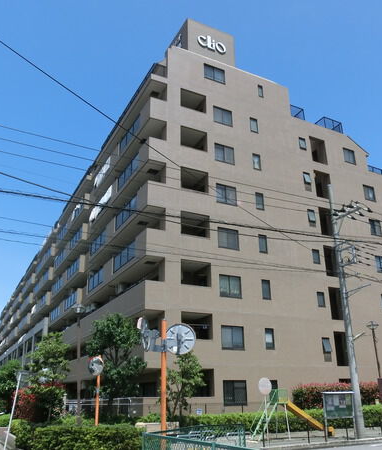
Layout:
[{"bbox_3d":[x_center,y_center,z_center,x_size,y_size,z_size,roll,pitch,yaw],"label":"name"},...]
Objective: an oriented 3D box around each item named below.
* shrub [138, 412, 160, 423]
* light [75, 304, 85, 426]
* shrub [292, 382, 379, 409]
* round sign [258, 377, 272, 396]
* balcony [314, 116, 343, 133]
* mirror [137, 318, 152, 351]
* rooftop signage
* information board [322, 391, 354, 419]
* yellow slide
[{"bbox_3d":[-1.838,8.445,18.714,1.000,0.660,0.850,10,-24,-25],"label":"shrub"},{"bbox_3d":[-4.850,6.159,18.888,0.480,5.360,0.480,10,-24,-25],"label":"light"},{"bbox_3d":[8.029,9.790,23.691,5.385,2.111,1.300,10,-24,-25],"label":"shrub"},{"bbox_3d":[2.671,5.819,15.640,0.600,0.600,0.050,9,-23,-23],"label":"round sign"},{"bbox_3d":[10.860,-7.624,34.715,1.740,1.040,1.650,10,-24,-25],"label":"balcony"},{"bbox_3d":[-0.945,2.216,8.810,0.210,0.660,0.620,-10,-23,5],"label":"mirror"},{"bbox_3d":[1.494,-12.840,30.897,2.250,1.250,0.200,10,-24,-25],"label":"rooftop signage"},{"bbox_3d":[5.671,6.912,16.626,1.650,0.950,0.200,10,-24,-25],"label":"information board"},{"bbox_3d":[4.704,7.605,17.009,2.153,1.320,0.600,10,-24,-25],"label":"yellow slide"}]

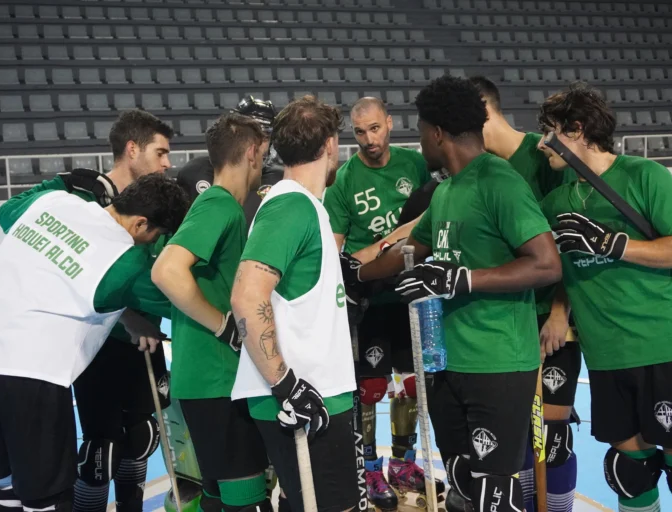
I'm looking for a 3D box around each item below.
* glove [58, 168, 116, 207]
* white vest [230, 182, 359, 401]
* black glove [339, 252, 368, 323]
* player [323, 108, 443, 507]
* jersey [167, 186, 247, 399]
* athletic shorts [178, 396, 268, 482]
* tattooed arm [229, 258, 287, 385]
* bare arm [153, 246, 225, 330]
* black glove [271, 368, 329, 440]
[{"bbox_3d":[-0.812,-0.226,3.020,0.200,0.130,0.130,-4,8,-17],"label":"glove"},{"bbox_3d":[-0.116,0.080,2.570,0.340,0.600,0.420,-3,8,-13],"label":"white vest"},{"bbox_3d":[0.042,0.101,3.050,0.140,0.200,0.130,2,8,24],"label":"black glove"},{"bbox_3d":[0.215,0.198,4.120,0.580,1.800,0.480,-1,8,5],"label":"player"},{"bbox_3d":[-0.371,0.096,2.800,0.330,0.650,0.460,-5,8,-22],"label":"jersey"},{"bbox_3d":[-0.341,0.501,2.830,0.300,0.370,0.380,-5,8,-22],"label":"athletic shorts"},{"bbox_3d":[-0.202,0.175,2.420,0.140,0.340,0.110,-13,7,-13],"label":"tattooed arm"},{"bbox_3d":[-0.418,0.093,2.620,0.210,0.260,0.120,-5,8,-22],"label":"bare arm"},{"bbox_3d":[-0.097,0.395,2.440,0.155,0.190,0.120,-3,8,-12],"label":"black glove"}]

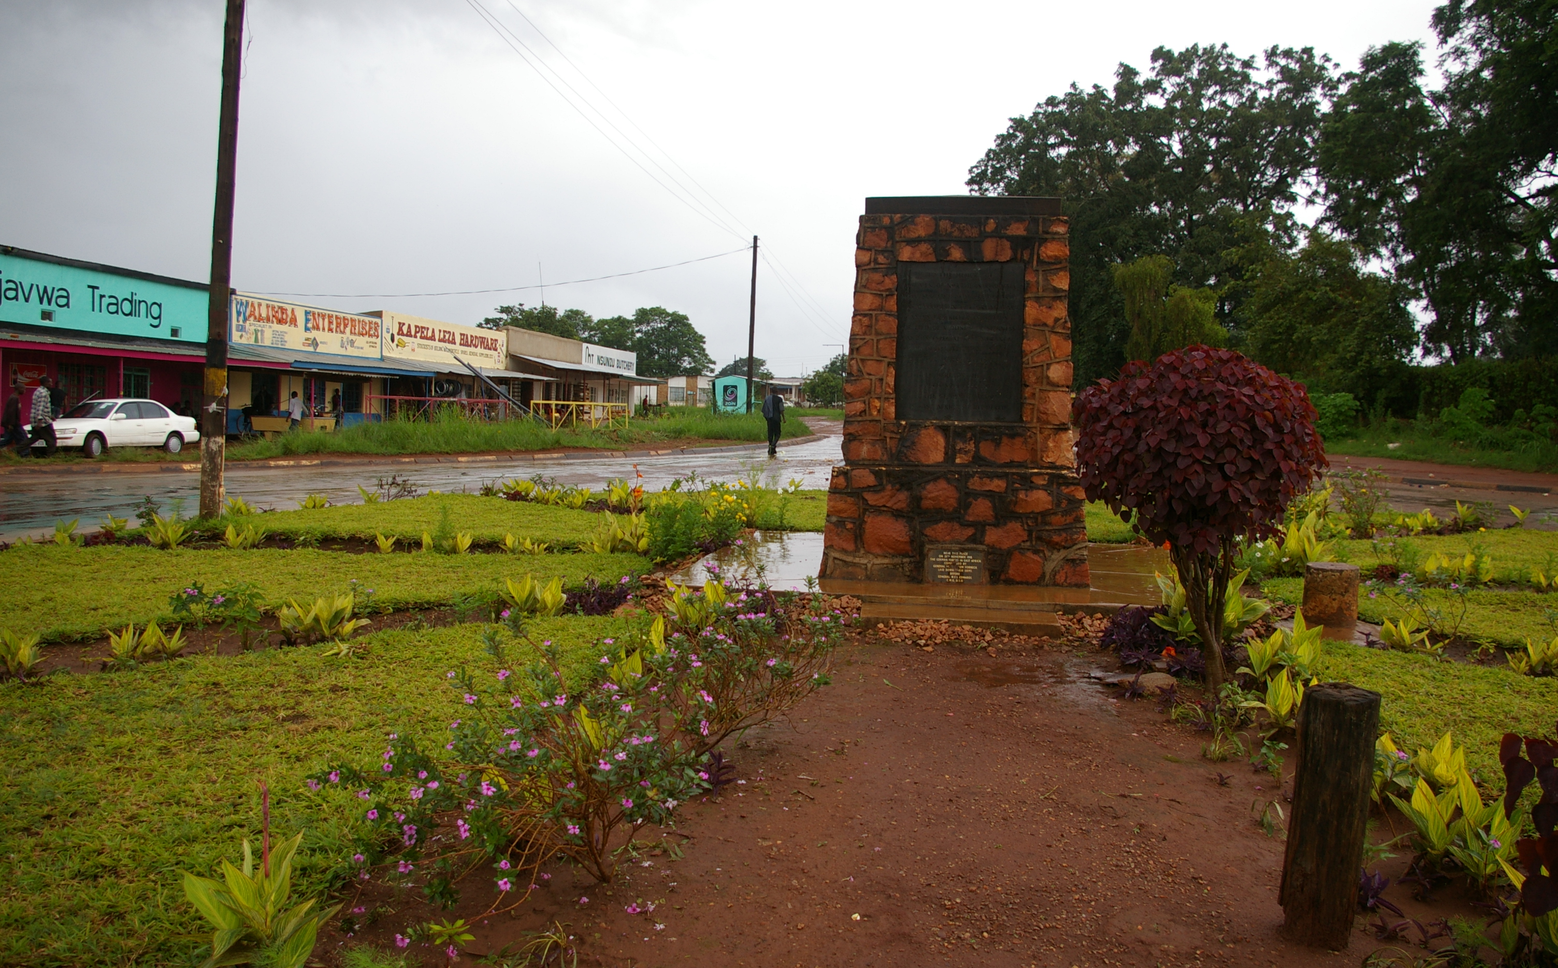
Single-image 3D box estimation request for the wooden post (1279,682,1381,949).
[{"bbox_3d":[1.523,0.911,3.223,0.206,0.676,0.206,5,4,26],"label":"wooden post"}]

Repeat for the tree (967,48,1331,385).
[{"bbox_3d":[15.189,-10.119,47.529,15.214,15.963,13.693,2,4,17],"label":"tree"}]

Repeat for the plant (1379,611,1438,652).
[{"bbox_3d":[3.873,0.906,7.178,0.360,0.225,0.324,3,4,29],"label":"plant"}]

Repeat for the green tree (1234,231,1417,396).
[{"bbox_3d":[22.013,-5.746,47.671,7.555,9.073,7.177,3,4,24],"label":"green tree"}]

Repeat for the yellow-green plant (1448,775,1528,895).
[{"bbox_3d":[2.179,1.065,3.597,0.252,0.338,0.227,3,4,32],"label":"yellow-green plant"}]

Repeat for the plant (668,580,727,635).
[{"bbox_3d":[-0.508,0.746,7.190,0.360,0.310,0.340,1,4,-4],"label":"plant"}]

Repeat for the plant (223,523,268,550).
[{"bbox_3d":[-5.158,0.495,11.295,0.423,0.200,0.402,0,4,-25],"label":"plant"}]

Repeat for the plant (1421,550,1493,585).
[{"bbox_3d":[5.860,0.711,10.091,0.621,0.284,0.435,3,4,30],"label":"plant"}]

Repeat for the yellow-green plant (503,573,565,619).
[{"bbox_3d":[-1.602,0.722,7.665,0.410,0.260,0.330,0,4,-12],"label":"yellow-green plant"}]

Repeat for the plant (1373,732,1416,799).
[{"bbox_3d":[2.301,1.058,4.374,0.165,0.251,0.148,3,4,28],"label":"plant"}]

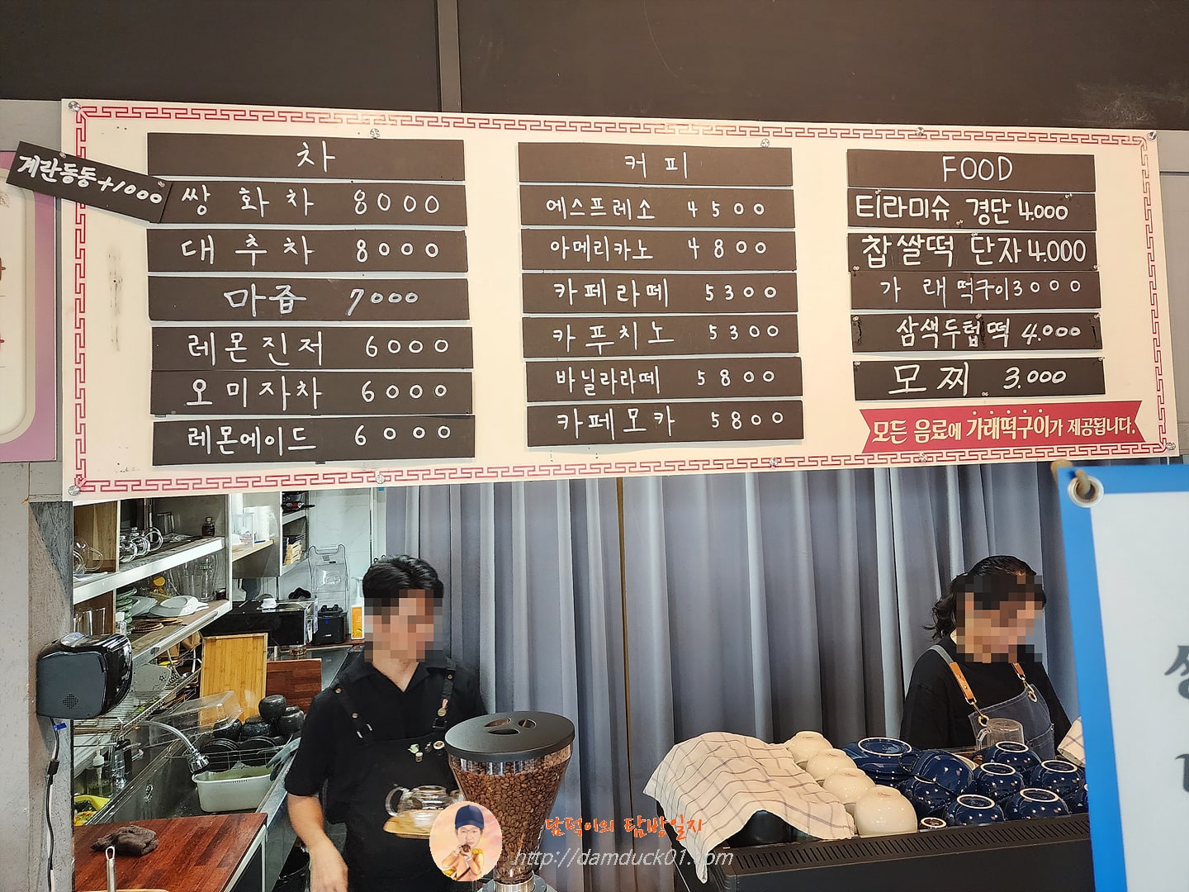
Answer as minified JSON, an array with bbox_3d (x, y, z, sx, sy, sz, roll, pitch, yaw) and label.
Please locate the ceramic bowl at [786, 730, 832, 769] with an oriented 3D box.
[{"bbox_3d":[0.417,0.592,1.528,0.095,0.065,0.095,0,0,0],"label":"ceramic bowl"}]

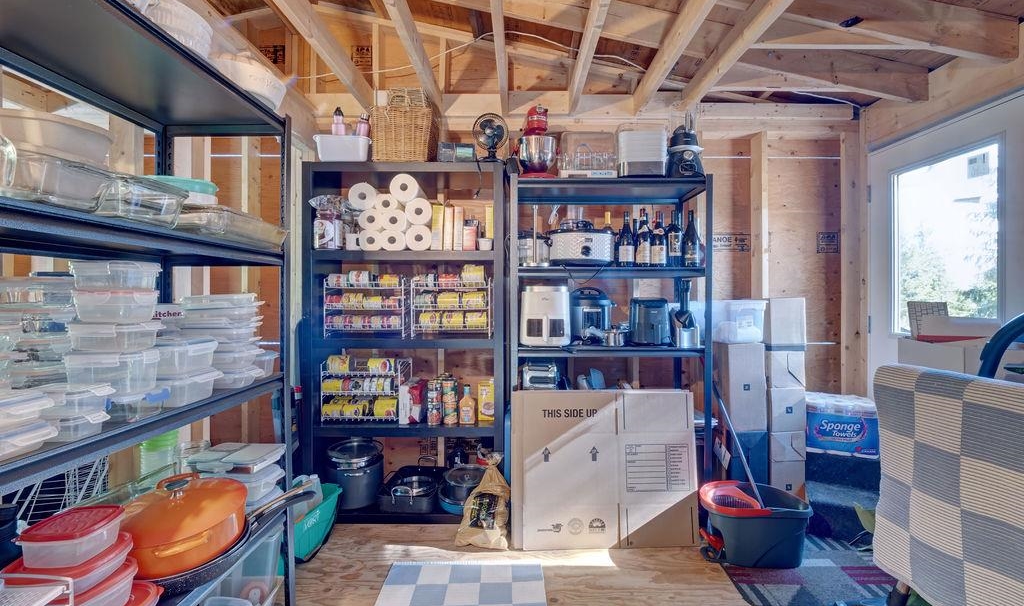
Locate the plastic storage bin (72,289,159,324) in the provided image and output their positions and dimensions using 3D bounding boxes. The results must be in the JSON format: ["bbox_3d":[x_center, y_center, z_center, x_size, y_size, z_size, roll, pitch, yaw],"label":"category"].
[{"bbox_3d":[-0.902,0.006,0.953,0.120,0.073,0.120,0,0,1],"label":"plastic storage bin"}]

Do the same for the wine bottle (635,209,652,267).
[{"bbox_3d":[0.688,-0.336,2.162,0.077,0.305,0.077,0,1,0],"label":"wine bottle"}]

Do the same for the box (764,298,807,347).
[{"bbox_3d":[1.382,0.098,2.210,0.176,0.245,0.280,0,1,0],"label":"box"}]

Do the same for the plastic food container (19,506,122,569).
[{"bbox_3d":[-0.931,0.496,0.882,0.153,0.068,0.152,0,0,-8],"label":"plastic food container"}]

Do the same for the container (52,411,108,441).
[{"bbox_3d":[-0.865,0.227,0.786,0.135,0.045,0.093,0,0,-10],"label":"container"}]

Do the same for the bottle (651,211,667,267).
[{"bbox_3d":[0.770,-0.329,2.170,0.082,0.302,0.082,0,0,1],"label":"bottle"}]

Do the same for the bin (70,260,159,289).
[{"bbox_3d":[-0.893,-0.060,0.941,0.123,0.063,0.102,0,0,0],"label":"bin"}]

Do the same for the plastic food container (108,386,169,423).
[{"bbox_3d":[-0.865,0.221,0.900,0.155,0.057,0.108,0,0,0],"label":"plastic food container"}]

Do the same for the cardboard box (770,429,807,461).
[{"bbox_3d":[1.448,0.750,2.310,0.180,0.150,0.300,0,0,0],"label":"cardboard box"}]

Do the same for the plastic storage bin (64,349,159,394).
[{"bbox_3d":[-0.867,0.150,0.906,0.132,0.084,0.093,0,0,-1],"label":"plastic storage bin"}]

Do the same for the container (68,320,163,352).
[{"bbox_3d":[-0.820,0.067,0.860,0.115,0.060,0.108,0,1,0],"label":"container"}]

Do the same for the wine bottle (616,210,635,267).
[{"bbox_3d":[0.600,-0.331,2.162,0.081,0.296,0.081,0,1,0],"label":"wine bottle"}]

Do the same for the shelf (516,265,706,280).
[{"bbox_3d":[0.507,-0.158,2.305,0.970,0.050,0.390,0,1,0],"label":"shelf"}]

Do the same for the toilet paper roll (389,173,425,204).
[{"bbox_3d":[-0.531,-0.566,2.185,0.139,0.139,0.270,0,-2,1],"label":"toilet paper roll"}]

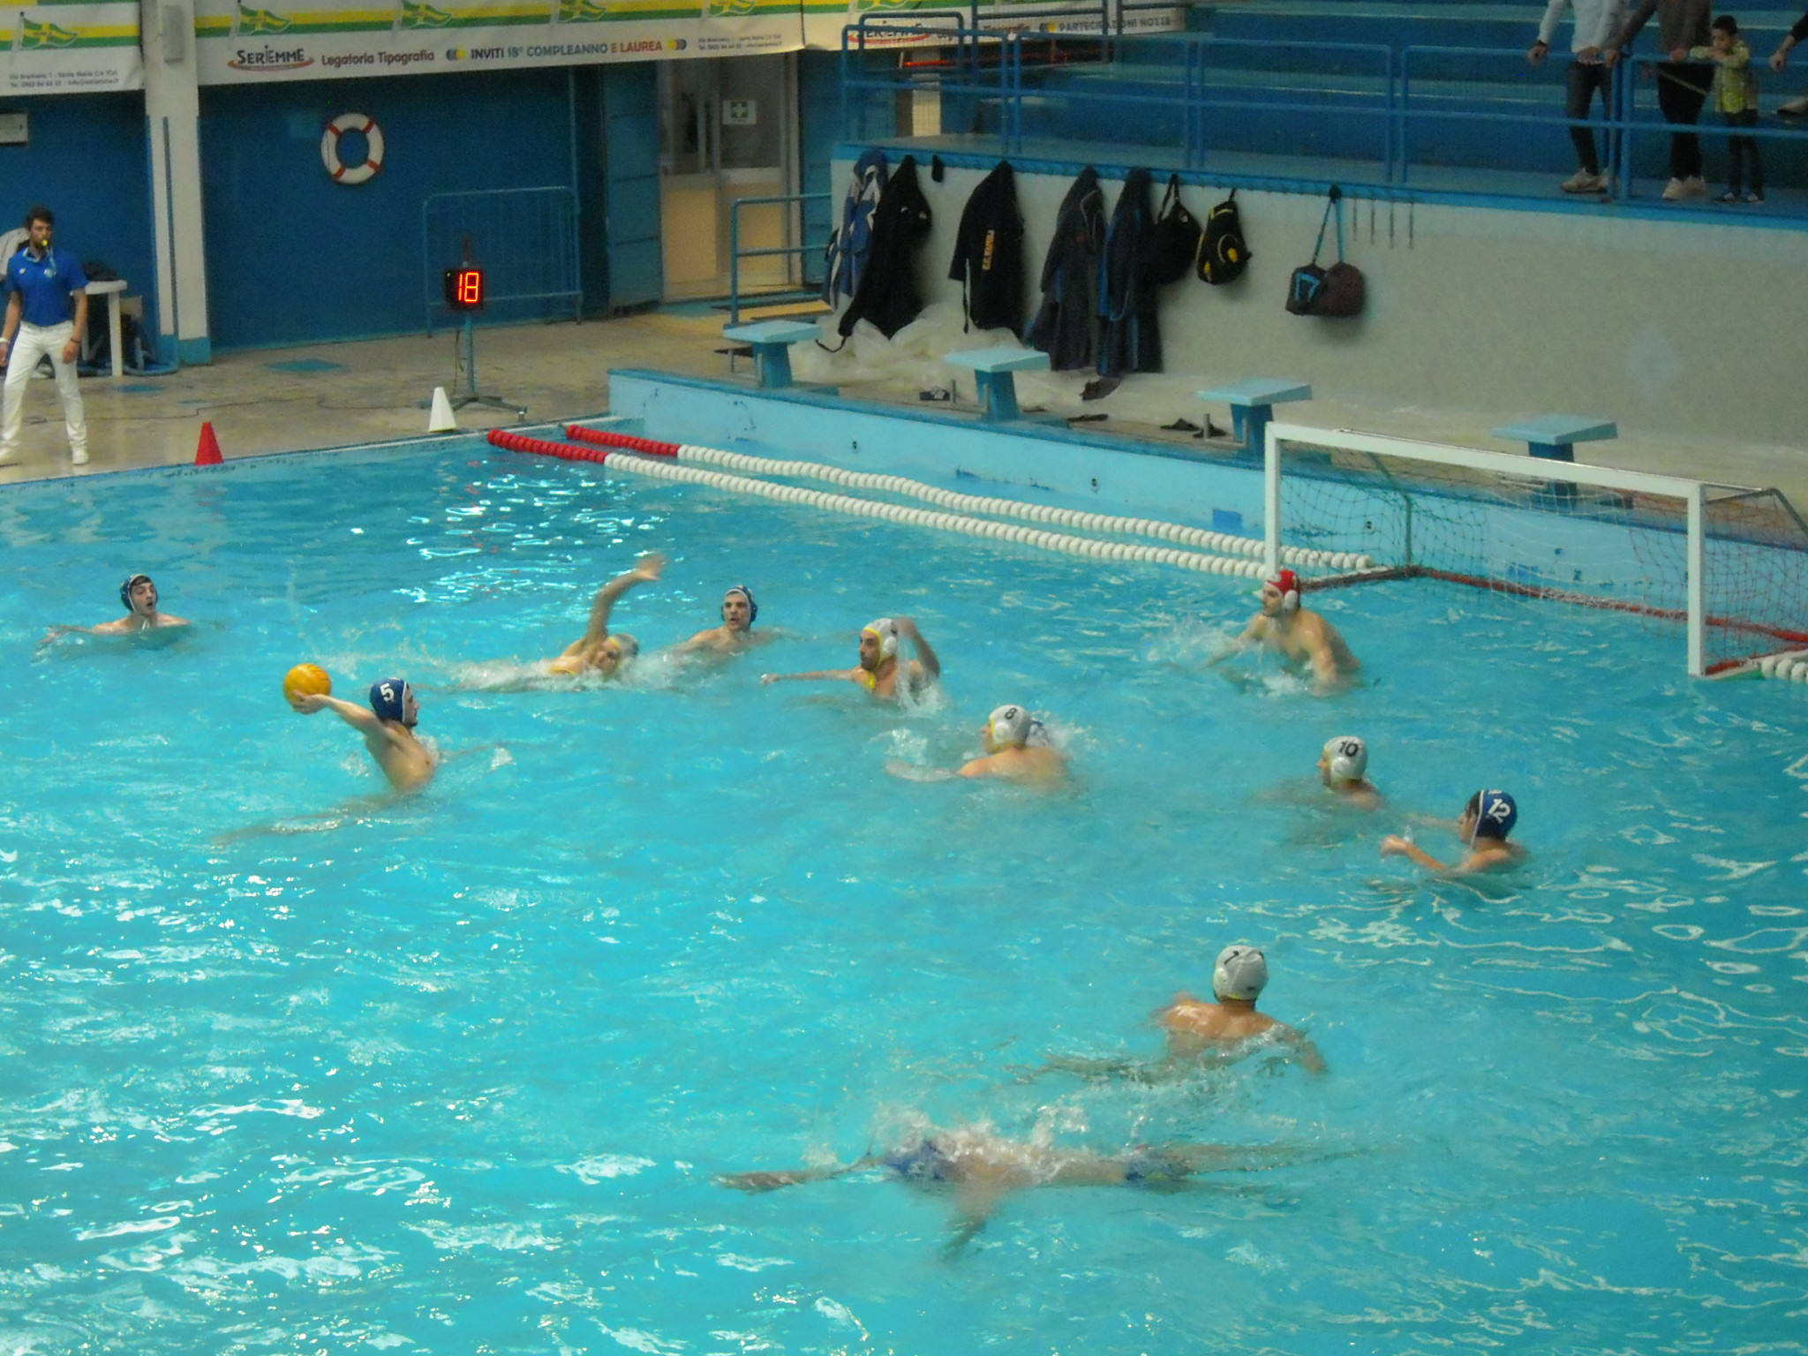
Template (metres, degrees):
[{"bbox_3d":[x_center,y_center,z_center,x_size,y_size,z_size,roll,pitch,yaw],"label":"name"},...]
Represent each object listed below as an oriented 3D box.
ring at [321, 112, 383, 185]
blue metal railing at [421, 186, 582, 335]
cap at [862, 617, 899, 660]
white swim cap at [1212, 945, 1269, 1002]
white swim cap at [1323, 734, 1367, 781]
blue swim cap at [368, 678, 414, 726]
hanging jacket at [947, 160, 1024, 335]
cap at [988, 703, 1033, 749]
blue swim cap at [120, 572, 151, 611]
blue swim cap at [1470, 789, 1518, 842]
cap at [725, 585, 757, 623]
[{"bbox_3d":[-4.678,-4.490,39.896,0.620,0.620,0.100,-9,13,-36],"label":"ring"},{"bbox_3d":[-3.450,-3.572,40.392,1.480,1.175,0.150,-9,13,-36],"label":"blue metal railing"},{"bbox_3d":[-0.118,-0.200,23.768,0.205,0.215,0.190,-9,13,-35],"label":"cap"},{"bbox_3d":[1.207,1.058,16.845,0.190,0.215,0.205,-6,11,-23],"label":"white swim cap"},{"bbox_3d":[1.961,0.358,20.889,0.205,0.215,0.190,5,12,33],"label":"white swim cap"},{"bbox_3d":[-2.363,0.111,21.662,0.205,0.215,0.190,-4,11,-14],"label":"blue swim cap"},{"bbox_3d":[0.603,-3.198,34.898,0.200,1.270,0.660,-9,13,-36],"label":"hanging jacket"},{"bbox_3d":[0.494,0.226,21.754,0.205,0.215,0.190,5,12,31],"label":"cap"},{"bbox_3d":[-4.285,-0.481,26.259,0.190,0.215,0.205,-10,13,-39],"label":"blue swim cap"},{"bbox_3d":[2.451,0.573,19.541,0.205,0.215,0.190,2,11,19],"label":"blue swim cap"},{"bbox_3d":[-0.873,-0.397,25.167,0.190,0.215,0.205,3,11,23],"label":"cap"}]

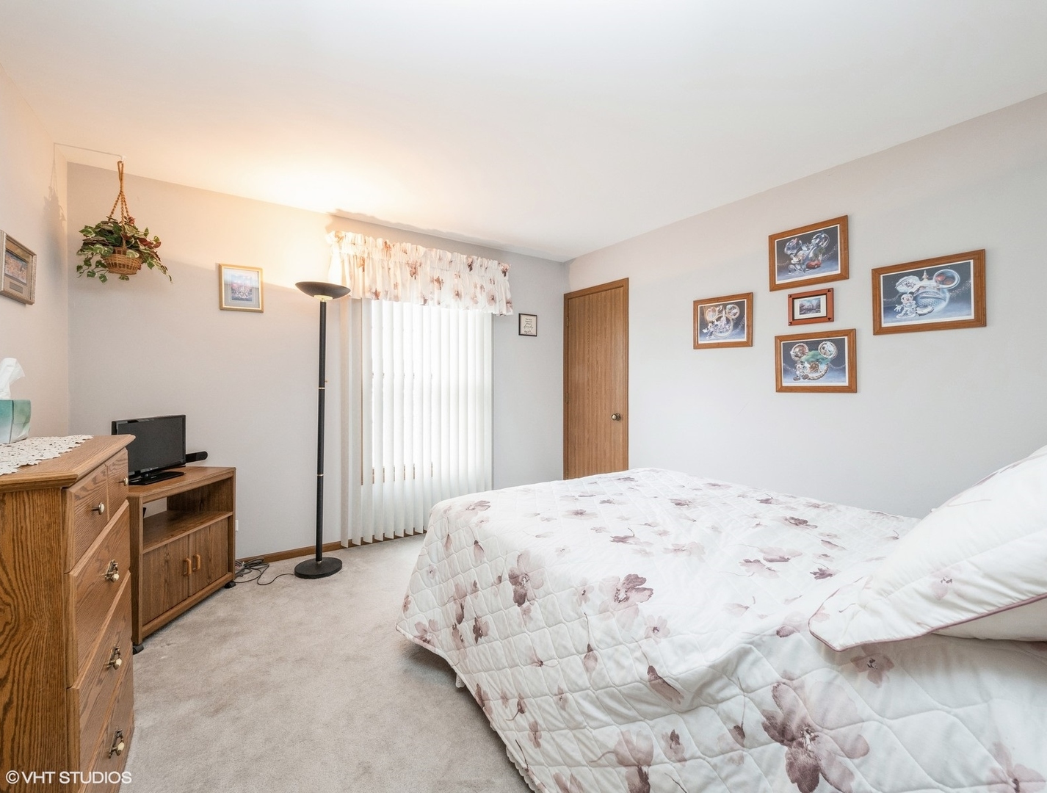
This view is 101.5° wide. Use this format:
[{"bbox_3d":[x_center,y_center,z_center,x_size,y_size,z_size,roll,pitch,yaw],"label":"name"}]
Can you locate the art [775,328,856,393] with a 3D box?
[{"bbox_3d":[1.700,-0.197,2.506,0.025,0.352,0.415,-1,1,-38],"label":"art"}]

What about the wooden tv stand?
[{"bbox_3d":[-1.870,0.779,2.182,0.400,0.705,0.625,0,1,1],"label":"wooden tv stand"}]

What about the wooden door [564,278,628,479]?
[{"bbox_3d":[0.652,0.045,3.990,0.050,2.120,0.815,-1,1,-36],"label":"wooden door"}]

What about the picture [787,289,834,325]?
[{"bbox_3d":[1.691,-0.523,2.518,0.020,0.190,0.233,-1,1,-38],"label":"picture"}]

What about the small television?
[{"bbox_3d":[-1.970,0.277,2.286,0.170,0.325,0.440,0,1,0],"label":"small television"}]

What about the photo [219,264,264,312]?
[{"bbox_3d":[-1.817,-0.693,2.761,0.234,0.290,0.022,-1,1,-33],"label":"photo"}]

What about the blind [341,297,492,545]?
[{"bbox_3d":[-0.807,0.066,3.436,1.250,2.060,0.100,-1,1,-34],"label":"blind"}]

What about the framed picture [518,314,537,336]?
[{"bbox_3d":[0.050,-0.672,4.034,0.205,0.200,0.020,-1,1,-34],"label":"framed picture"}]

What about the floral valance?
[{"bbox_3d":[-0.762,-0.934,3.420,1.460,0.445,0.160,-1,1,-34],"label":"floral valance"}]

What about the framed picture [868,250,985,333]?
[{"bbox_3d":[1.992,-0.500,2.121,0.025,0.353,0.417,-1,1,-38],"label":"framed picture"}]

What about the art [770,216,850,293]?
[{"bbox_3d":[1.681,-0.839,2.547,0.030,0.355,0.418,-1,1,-36],"label":"art"}]

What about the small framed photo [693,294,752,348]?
[{"bbox_3d":[1.363,-0.508,2.939,0.025,0.351,0.417,-1,1,-38],"label":"small framed photo"}]

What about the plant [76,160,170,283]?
[{"bbox_3d":[-2.179,-0.947,2.336,0.400,0.670,0.390,-1,1,-34],"label":"plant"}]

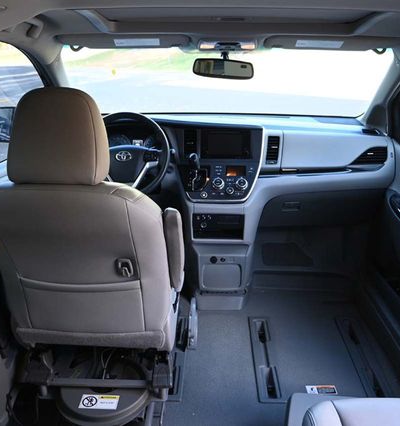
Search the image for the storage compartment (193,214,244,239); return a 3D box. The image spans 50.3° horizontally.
[{"bbox_3d":[0.086,0.038,1.976,0.225,0.110,0.130,1,22,2],"label":"storage compartment"}]

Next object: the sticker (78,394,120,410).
[{"bbox_3d":[-0.319,0.599,1.350,0.118,0.003,0.060,1,22,2],"label":"sticker"}]

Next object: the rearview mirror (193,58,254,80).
[{"bbox_3d":[0.093,-0.569,1.690,0.250,0.072,0.045,8,29,15],"label":"rearview mirror"}]

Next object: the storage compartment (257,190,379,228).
[{"bbox_3d":[0.540,-0.038,1.956,0.520,0.165,0.160,1,22,2],"label":"storage compartment"}]

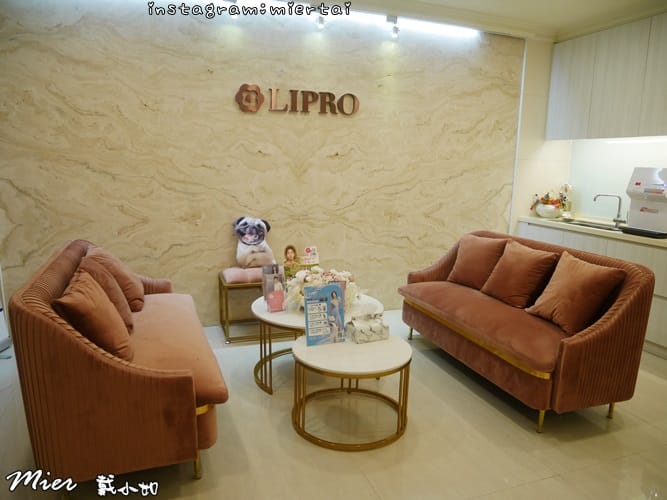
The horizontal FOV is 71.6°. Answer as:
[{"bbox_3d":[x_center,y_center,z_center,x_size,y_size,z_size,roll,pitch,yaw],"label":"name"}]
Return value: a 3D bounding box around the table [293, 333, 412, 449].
[{"bbox_3d":[0.093,0.693,2.394,0.609,0.382,0.609,1,10,0],"label":"table"}]

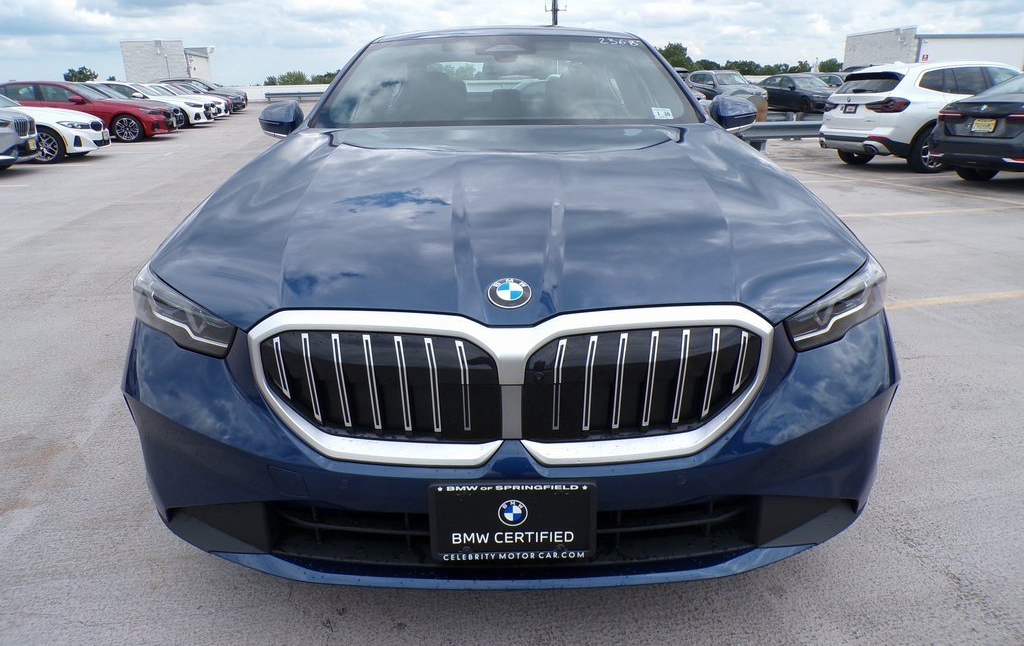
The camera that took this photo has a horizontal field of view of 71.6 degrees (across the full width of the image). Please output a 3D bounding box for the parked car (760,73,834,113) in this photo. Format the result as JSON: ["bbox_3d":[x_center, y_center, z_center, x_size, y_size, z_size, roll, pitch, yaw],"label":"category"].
[{"bbox_3d":[12.530,-9.873,30.385,1.920,1.510,5.100,-5,19,-11],"label":"parked car"}]

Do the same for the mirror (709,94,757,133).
[{"bbox_3d":[0.969,-0.904,3.079,0.205,0.160,0.165,-1,19,0],"label":"mirror"}]

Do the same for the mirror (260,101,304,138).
[{"bbox_3d":[-1.002,-0.879,3.075,0.205,0.160,0.165,-1,19,0],"label":"mirror"}]

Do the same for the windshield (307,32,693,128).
[{"bbox_3d":[-0.013,-1.046,3.077,1.540,0.460,0.860,-1,18,0],"label":"windshield"}]

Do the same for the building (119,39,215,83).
[{"bbox_3d":[-21.506,-15.462,44.560,3.800,4.000,4.600,-4,19,-8],"label":"building"}]

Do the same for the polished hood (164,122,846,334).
[{"bbox_3d":[-0.011,-0.333,1.952,1.680,0.320,1.450,-1,19,0],"label":"polished hood"}]

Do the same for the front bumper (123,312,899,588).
[{"bbox_3d":[0.003,0.220,1.536,1.870,0.580,0.540,-1,18,0],"label":"front bumper"}]

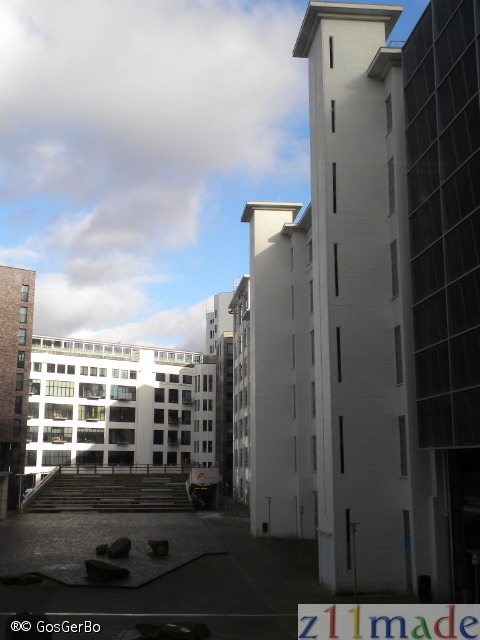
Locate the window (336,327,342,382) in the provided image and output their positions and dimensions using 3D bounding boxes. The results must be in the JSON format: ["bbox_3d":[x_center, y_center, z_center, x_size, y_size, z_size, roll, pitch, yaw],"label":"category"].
[{"bbox_3d":[5.616,1.975,42.906,0.200,3.136,0.150,1,-11,-6],"label":"window"}]

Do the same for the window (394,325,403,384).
[{"bbox_3d":[8.934,2.005,42.528,0.150,3.262,0.994,1,-11,-6],"label":"window"}]

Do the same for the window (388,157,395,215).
[{"bbox_3d":[8.918,-7.861,44.378,0.150,3.178,0.994,1,-11,-6],"label":"window"}]

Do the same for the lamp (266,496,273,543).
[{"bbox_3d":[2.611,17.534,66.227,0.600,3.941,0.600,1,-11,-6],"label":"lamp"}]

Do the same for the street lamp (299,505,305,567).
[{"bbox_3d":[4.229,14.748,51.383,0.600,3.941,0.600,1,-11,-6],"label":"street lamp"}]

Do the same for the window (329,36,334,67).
[{"bbox_3d":[5.586,-16.323,46.337,0.200,2.093,0.150,1,-11,-6],"label":"window"}]

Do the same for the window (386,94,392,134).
[{"bbox_3d":[8.911,-12.219,45.195,0.150,2.121,0.994,1,-11,-6],"label":"window"}]

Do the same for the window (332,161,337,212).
[{"bbox_3d":[5.600,-7.774,44.734,0.200,3.136,0.150,1,-11,-6],"label":"window"}]

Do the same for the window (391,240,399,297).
[{"bbox_3d":[8.926,-2.914,43.450,0.150,3.262,0.994,1,-11,-6],"label":"window"}]

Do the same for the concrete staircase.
[{"bbox_3d":[-19.489,26.766,118.083,23.590,4.970,22.400,1,-11,-6],"label":"concrete staircase"}]

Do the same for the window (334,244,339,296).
[{"bbox_3d":[5.608,-2.876,43.816,0.200,3.122,0.150,1,-11,-6],"label":"window"}]

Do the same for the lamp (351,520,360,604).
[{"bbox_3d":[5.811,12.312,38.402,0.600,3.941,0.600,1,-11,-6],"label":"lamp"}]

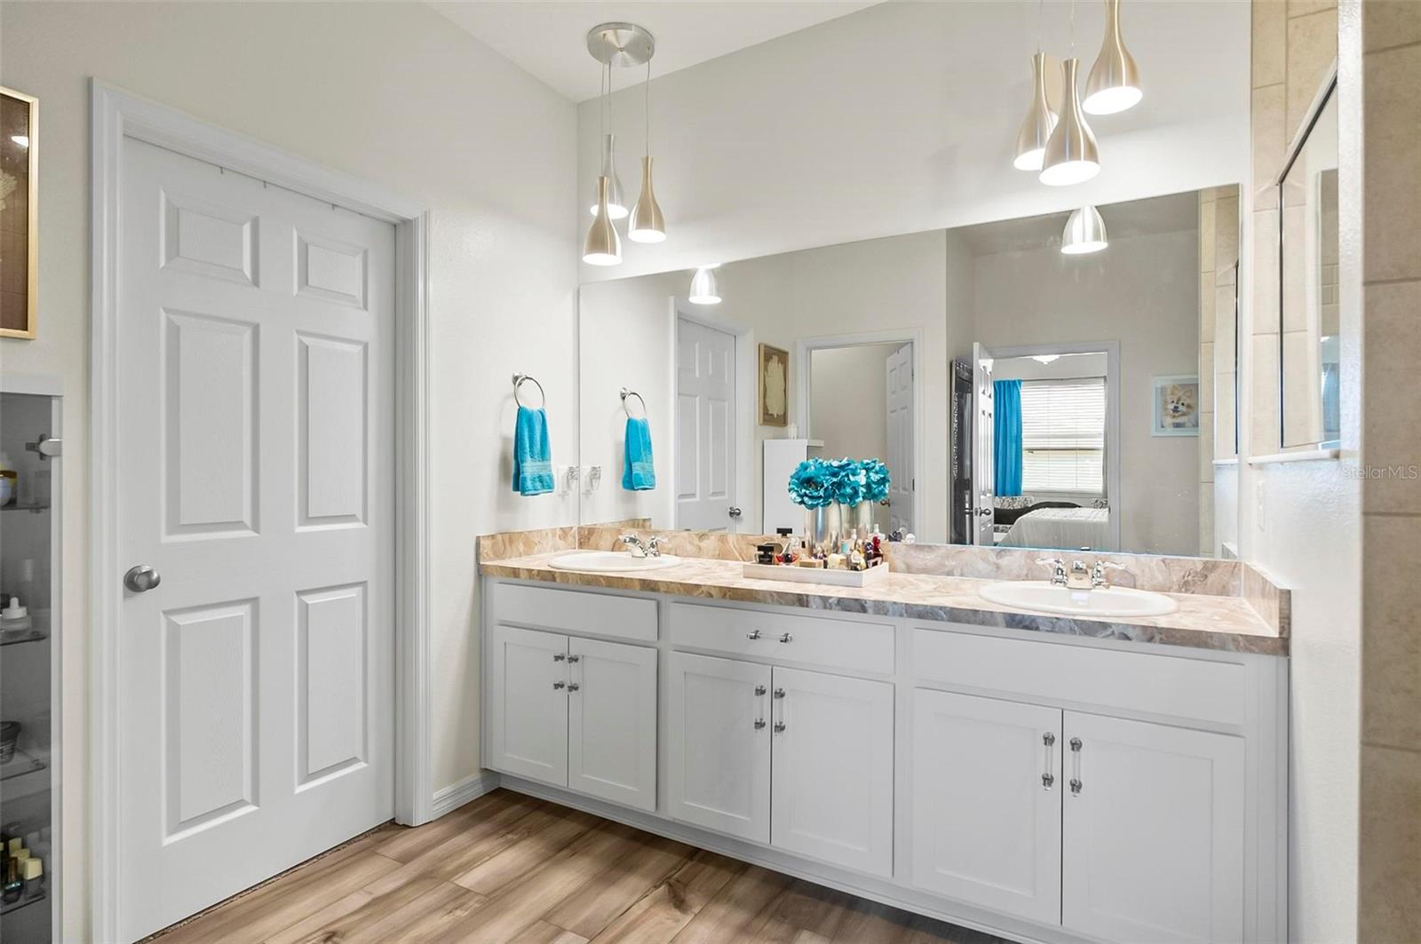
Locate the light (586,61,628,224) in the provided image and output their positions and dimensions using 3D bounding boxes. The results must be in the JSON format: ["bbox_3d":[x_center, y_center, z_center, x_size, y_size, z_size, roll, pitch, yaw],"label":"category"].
[{"bbox_3d":[-0.381,-1.275,2.690,0.145,0.570,0.145,0,0,0],"label":"light"}]

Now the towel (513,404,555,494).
[{"bbox_3d":[-0.684,-0.081,2.728,0.085,0.338,0.185,0,0,30],"label":"towel"}]

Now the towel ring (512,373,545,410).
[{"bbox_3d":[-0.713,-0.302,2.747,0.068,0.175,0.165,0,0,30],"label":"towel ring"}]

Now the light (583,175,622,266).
[{"bbox_3d":[-0.385,-0.906,2.535,0.143,0.298,0.143,0,0,0],"label":"light"}]

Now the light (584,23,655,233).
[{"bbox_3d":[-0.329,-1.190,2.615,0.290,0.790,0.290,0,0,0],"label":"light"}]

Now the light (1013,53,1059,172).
[{"bbox_3d":[0.915,-1.012,1.970,0.142,0.295,0.142,0,0,30],"label":"light"}]

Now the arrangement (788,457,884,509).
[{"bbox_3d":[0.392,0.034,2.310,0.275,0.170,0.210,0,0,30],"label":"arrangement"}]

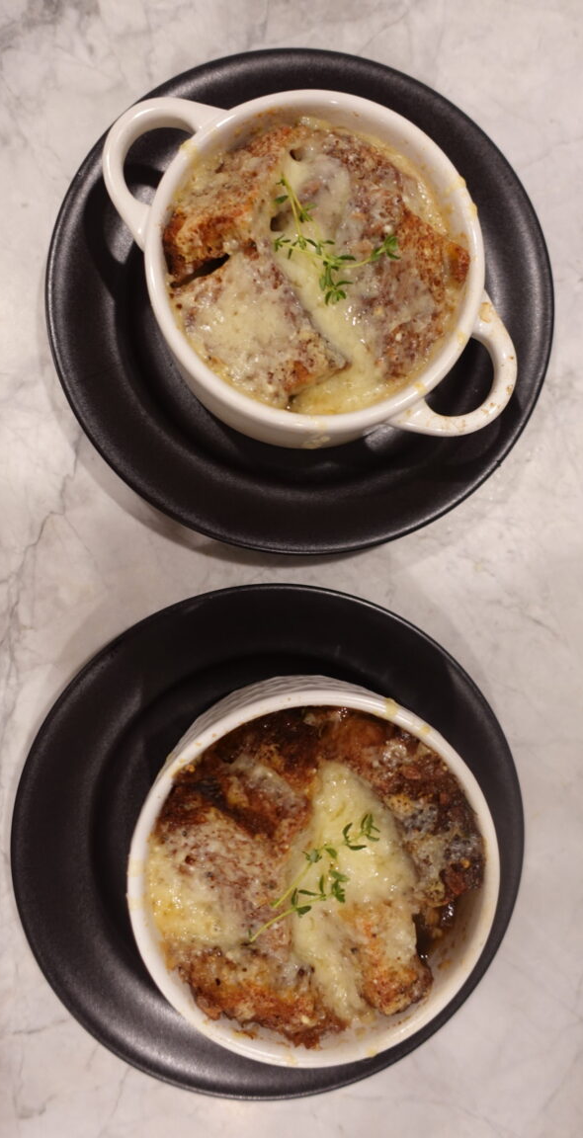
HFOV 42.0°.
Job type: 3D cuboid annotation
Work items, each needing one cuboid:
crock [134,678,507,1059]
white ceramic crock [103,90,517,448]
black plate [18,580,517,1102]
[{"bbox_3d":[0.006,0.104,0.286,0.126,0.063,0.126,0,90,-5],"label":"crock"},{"bbox_3d":[0.007,-0.107,0.291,0.167,0.058,0.119,37,87,-3],"label":"white ceramic crock"},{"bbox_3d":[-0.008,0.108,0.312,0.205,0.022,0.205,0,90,-5],"label":"black plate"}]

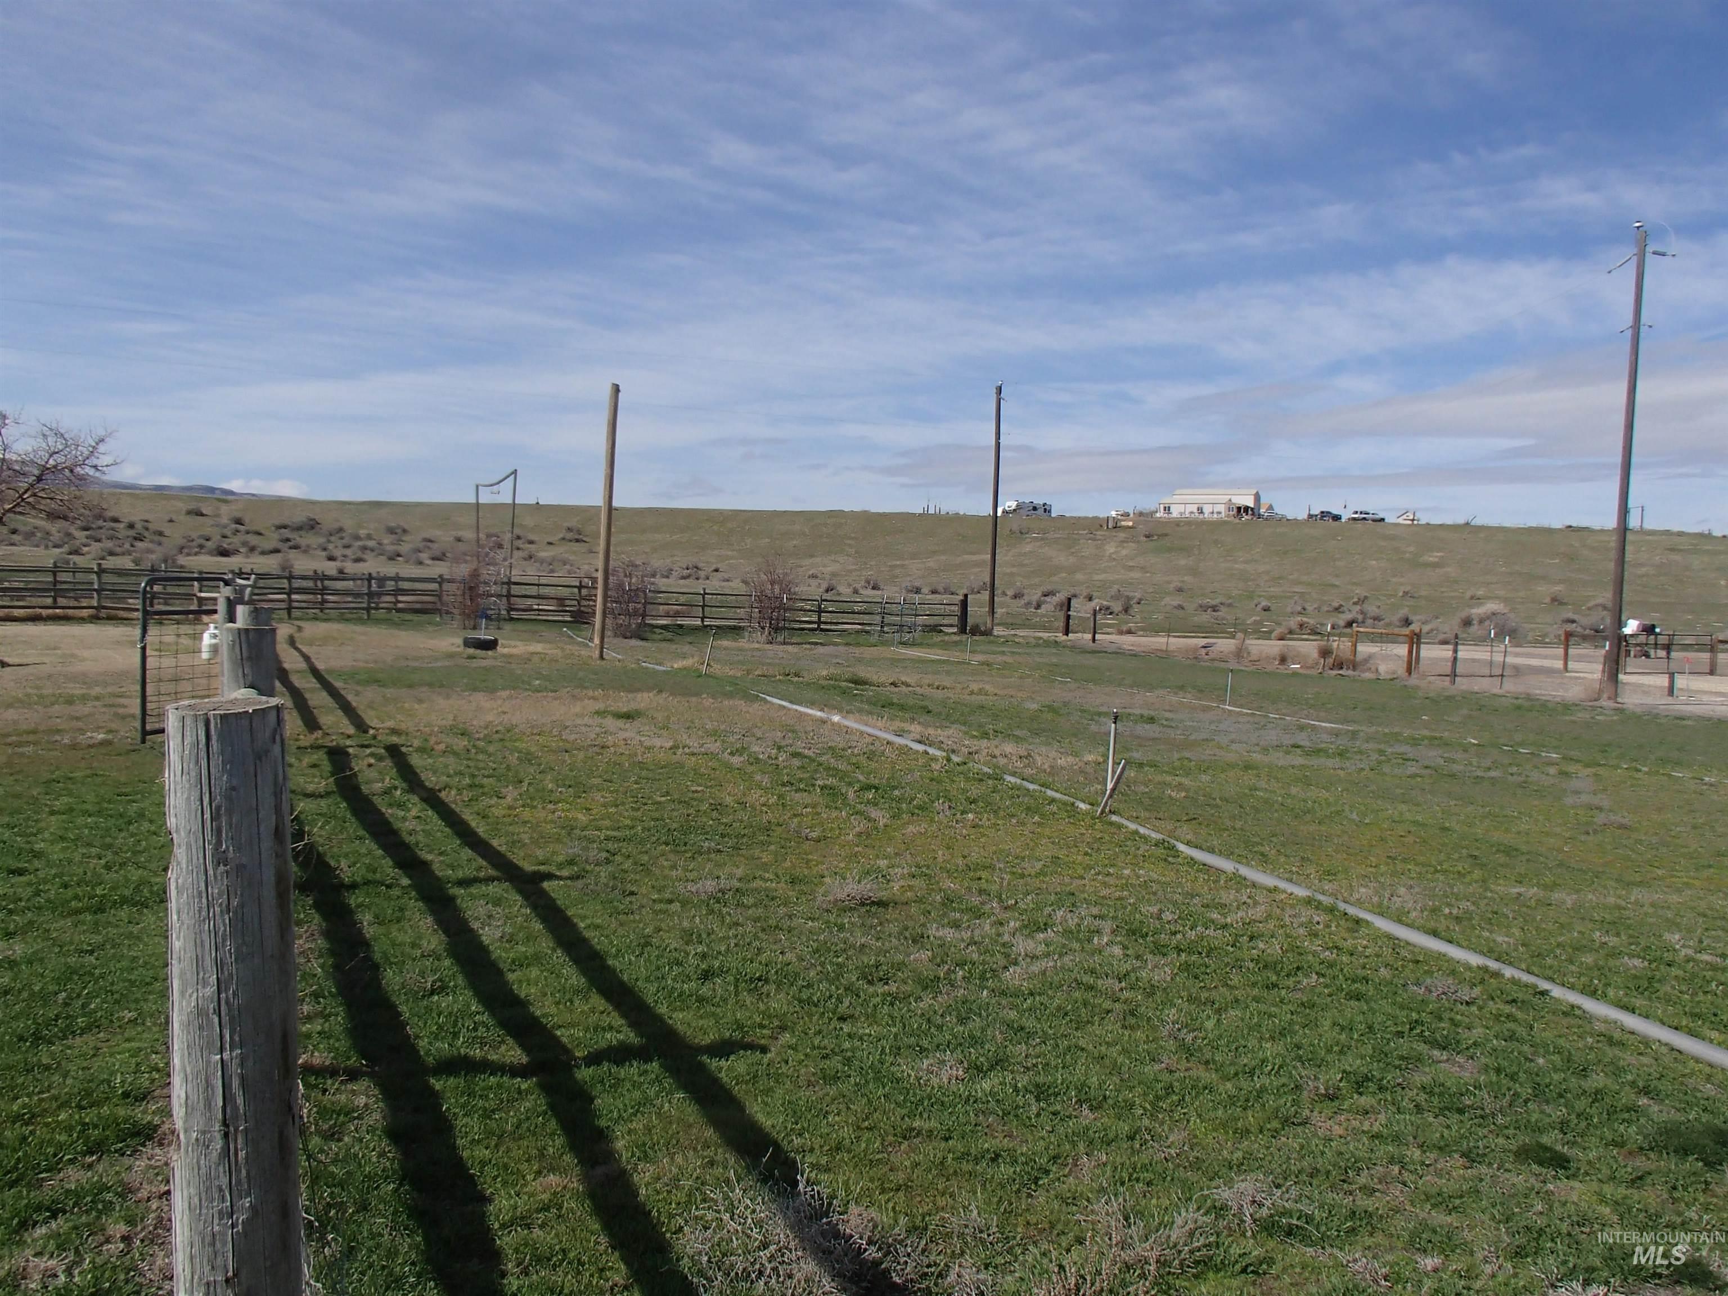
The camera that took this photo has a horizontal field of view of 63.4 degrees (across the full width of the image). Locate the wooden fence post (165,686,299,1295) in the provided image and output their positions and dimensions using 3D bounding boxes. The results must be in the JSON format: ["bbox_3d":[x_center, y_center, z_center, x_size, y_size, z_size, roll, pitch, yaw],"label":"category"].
[{"bbox_3d":[-0.902,0.719,2.004,0.178,1.290,0.178,1,5,0],"label":"wooden fence post"}]

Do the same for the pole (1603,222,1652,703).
[{"bbox_3d":[14.156,-3.381,25.935,0.220,8.801,0.220,1,5,0],"label":"pole"}]

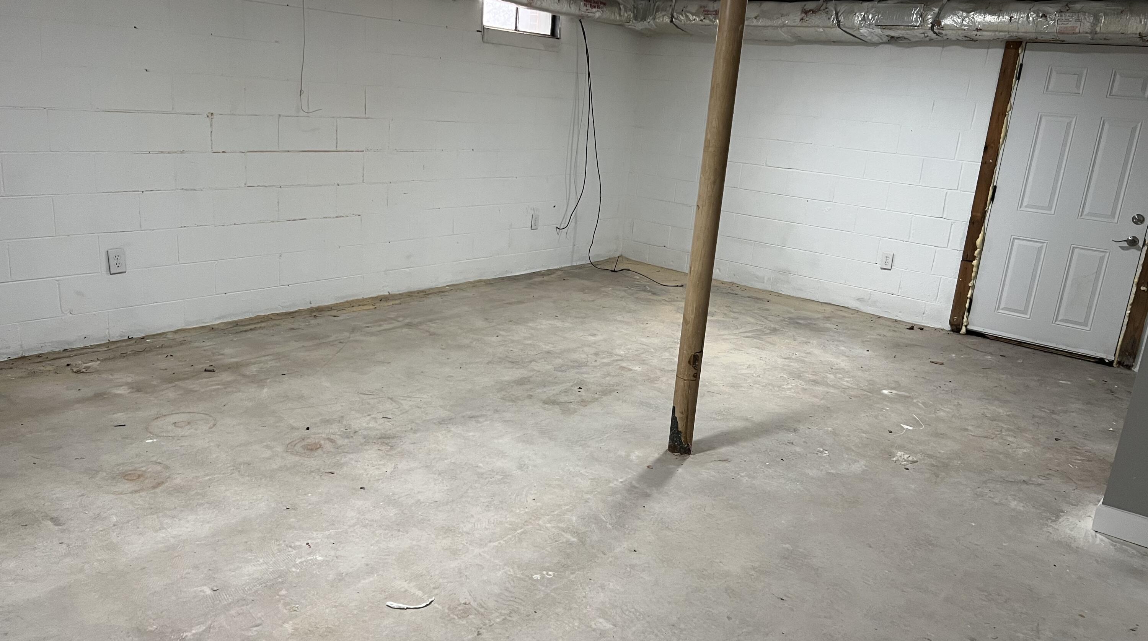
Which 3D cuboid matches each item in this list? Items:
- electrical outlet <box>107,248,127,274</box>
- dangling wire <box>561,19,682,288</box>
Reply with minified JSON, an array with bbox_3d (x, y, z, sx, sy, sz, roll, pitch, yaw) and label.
[{"bbox_3d":[-2.366,-0.306,4.468,0.014,0.127,0.081,16,19,37],"label":"electrical outlet"},{"bbox_3d":[0.453,-1.319,6.853,0.980,1.990,0.700,16,19,37],"label":"dangling wire"}]

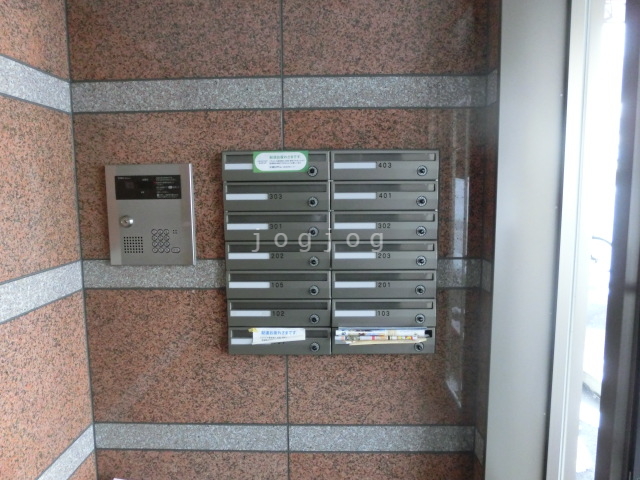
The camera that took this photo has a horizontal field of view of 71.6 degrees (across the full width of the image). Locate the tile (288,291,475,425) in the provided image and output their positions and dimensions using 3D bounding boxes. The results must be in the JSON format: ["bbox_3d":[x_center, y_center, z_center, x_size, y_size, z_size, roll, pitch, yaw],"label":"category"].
[{"bbox_3d":[0.218,0.413,1.565,0.663,0.495,0.025,0,7,1],"label":"tile"}]

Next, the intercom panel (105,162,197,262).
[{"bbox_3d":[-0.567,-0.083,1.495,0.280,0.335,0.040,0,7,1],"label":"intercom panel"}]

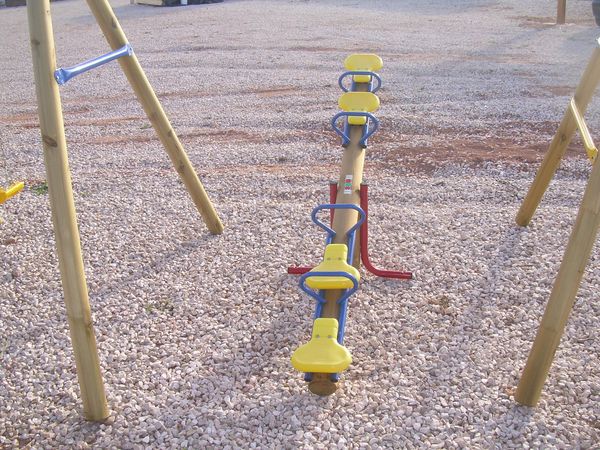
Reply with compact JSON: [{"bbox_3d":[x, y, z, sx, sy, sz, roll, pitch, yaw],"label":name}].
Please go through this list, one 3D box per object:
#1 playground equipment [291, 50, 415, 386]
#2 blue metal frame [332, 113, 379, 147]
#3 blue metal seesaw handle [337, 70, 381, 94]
[{"bbox_3d":[0.251,-0.190,3.470,0.695,1.070,2.270,2,23,10],"label":"playground equipment"},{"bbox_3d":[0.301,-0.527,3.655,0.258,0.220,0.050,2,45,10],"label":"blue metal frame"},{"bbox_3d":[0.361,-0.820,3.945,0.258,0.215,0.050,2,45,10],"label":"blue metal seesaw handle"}]

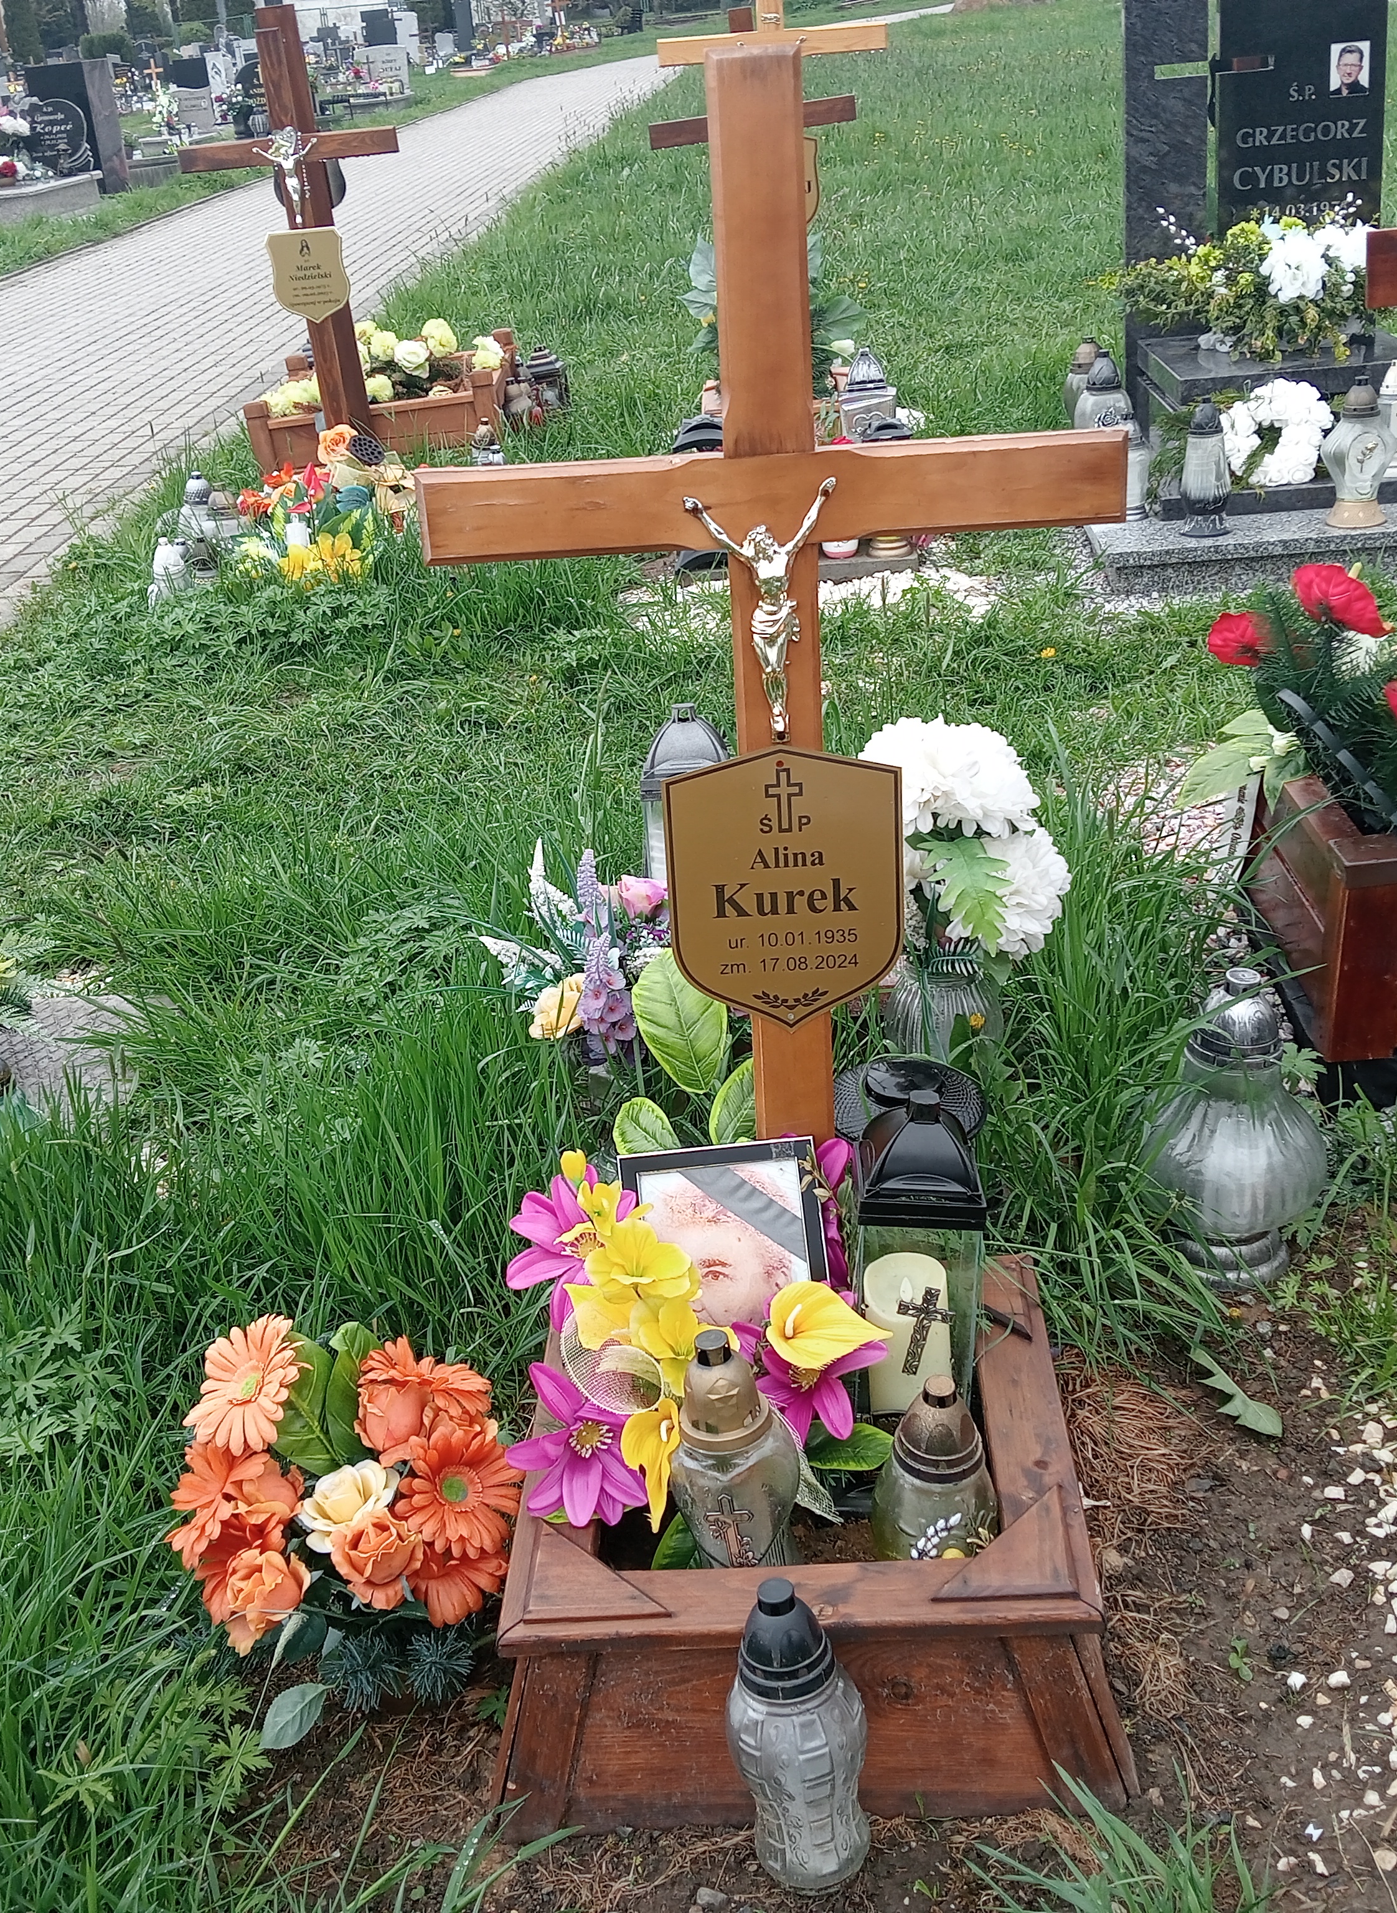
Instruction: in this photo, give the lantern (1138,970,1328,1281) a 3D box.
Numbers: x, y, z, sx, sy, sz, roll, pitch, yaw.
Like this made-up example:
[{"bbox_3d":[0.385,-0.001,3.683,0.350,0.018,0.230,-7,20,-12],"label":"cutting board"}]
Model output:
[{"bbox_3d":[0.559,0.176,2.112,0.188,0.350,0.188,-3,25,5],"label":"lantern"}]

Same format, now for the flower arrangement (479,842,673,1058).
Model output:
[{"bbox_3d":[-0.149,0.020,2.725,0.304,0.345,0.264,-4,24,4],"label":"flower arrangement"}]

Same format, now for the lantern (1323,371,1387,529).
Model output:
[{"bbox_3d":[1.567,-1.206,4.891,0.163,0.325,0.163,-2,26,8],"label":"lantern"}]

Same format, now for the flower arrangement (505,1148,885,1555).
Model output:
[{"bbox_3d":[0.001,0.354,1.830,0.330,0.300,0.230,-3,25,4],"label":"flower arrangement"}]

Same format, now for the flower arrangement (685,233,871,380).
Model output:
[{"bbox_3d":[0.222,-1.826,5.833,0.507,0.467,0.426,-4,24,4],"label":"flower arrangement"}]

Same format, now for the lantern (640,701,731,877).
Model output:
[{"bbox_3d":[-0.005,-0.174,3.236,0.140,0.390,0.140,-3,25,4],"label":"lantern"}]

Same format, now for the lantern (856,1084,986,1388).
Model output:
[{"bbox_3d":[0.205,0.279,1.849,0.108,0.345,0.108,1,26,13],"label":"lantern"}]

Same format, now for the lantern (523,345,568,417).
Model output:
[{"bbox_3d":[-0.493,-1.861,6.661,0.145,0.250,0.145,-3,25,5],"label":"lantern"}]

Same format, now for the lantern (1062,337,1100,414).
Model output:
[{"bbox_3d":[1.044,-1.506,5.552,0.132,0.304,0.132,-4,24,4],"label":"lantern"}]

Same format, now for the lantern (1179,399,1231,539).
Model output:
[{"bbox_3d":[1.097,-1.058,4.447,0.114,0.294,0.114,-4,24,4],"label":"lantern"}]

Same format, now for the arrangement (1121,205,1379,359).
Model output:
[{"bbox_3d":[1.373,-1.690,5.171,0.640,0.290,0.360,-3,25,5],"label":"arrangement"}]

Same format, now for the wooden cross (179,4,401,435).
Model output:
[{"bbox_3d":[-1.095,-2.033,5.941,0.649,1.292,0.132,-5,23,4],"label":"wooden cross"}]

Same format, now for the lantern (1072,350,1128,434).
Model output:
[{"bbox_3d":[0.980,-1.281,4.947,0.143,0.325,0.143,-3,25,5],"label":"lantern"}]

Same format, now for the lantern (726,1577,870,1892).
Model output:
[{"bbox_3d":[0.076,0.620,1.663,0.113,0.290,0.113,-3,25,4],"label":"lantern"}]

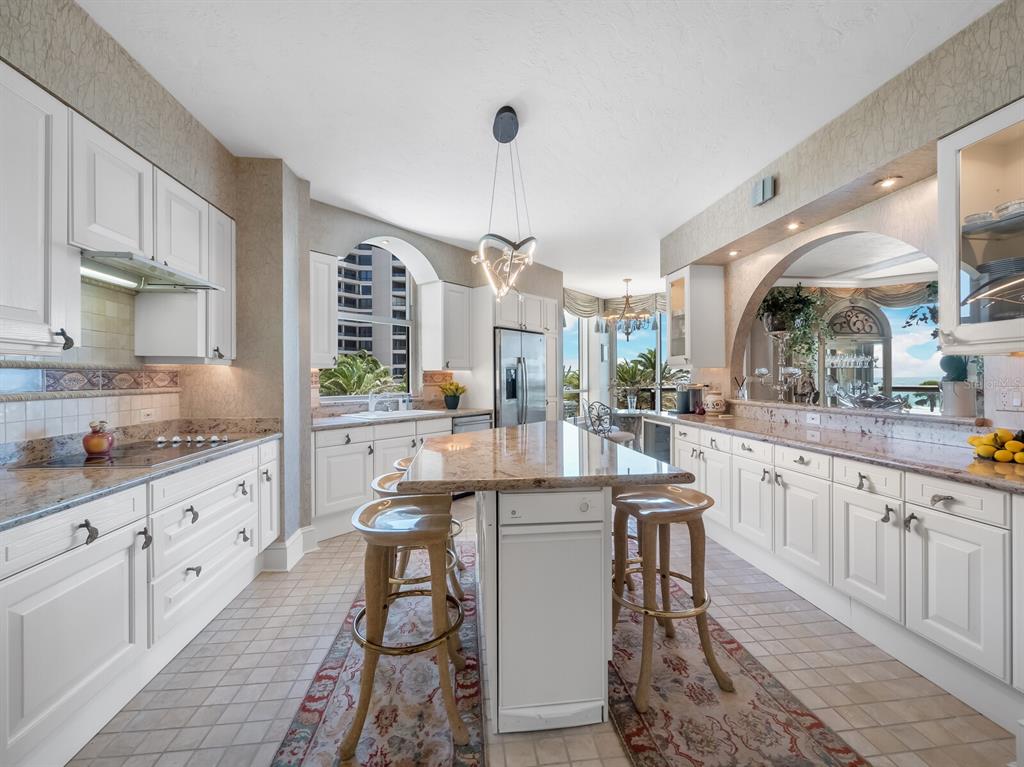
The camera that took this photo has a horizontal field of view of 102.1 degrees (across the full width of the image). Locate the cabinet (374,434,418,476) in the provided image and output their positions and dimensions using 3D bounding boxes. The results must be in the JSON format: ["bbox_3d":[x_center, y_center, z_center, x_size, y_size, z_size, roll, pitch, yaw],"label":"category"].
[{"bbox_3d":[-1.244,0.777,3.901,0.500,0.570,0.452,0,1,38],"label":"cabinet"}]

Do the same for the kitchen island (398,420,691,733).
[{"bbox_3d":[0.020,0.780,2.388,1.030,0.920,1.900,0,0,-7],"label":"kitchen island"}]

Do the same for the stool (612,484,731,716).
[{"bbox_3d":[0.647,0.879,1.813,0.448,0.727,0.448,0,0,-17],"label":"stool"}]

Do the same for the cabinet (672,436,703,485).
[{"bbox_3d":[1.764,0.797,3.619,0.500,0.555,0.395,0,0,-7],"label":"cabinet"}]

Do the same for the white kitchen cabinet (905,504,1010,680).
[{"bbox_3d":[1.996,0.806,1.678,0.500,0.550,0.355,0,0,-7],"label":"white kitchen cabinet"}]

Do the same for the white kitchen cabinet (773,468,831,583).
[{"bbox_3d":[1.936,0.804,2.460,0.500,0.553,0.420,0,0,-7],"label":"white kitchen cabinet"}]

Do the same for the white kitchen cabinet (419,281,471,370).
[{"bbox_3d":[-0.784,-0.655,5.007,0.350,1.015,0.460,0,1,40],"label":"white kitchen cabinet"}]

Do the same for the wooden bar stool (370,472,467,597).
[{"bbox_3d":[-0.484,0.873,2.135,0.448,0.730,0.448,0,0,-7],"label":"wooden bar stool"}]

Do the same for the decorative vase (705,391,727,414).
[{"bbox_3d":[2.231,0.220,4.537,0.242,0.269,0.242,0,0,-7],"label":"decorative vase"}]

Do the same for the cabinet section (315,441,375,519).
[{"bbox_3d":[-1.530,0.748,3.494,0.500,0.510,0.480,0,1,38],"label":"cabinet section"}]

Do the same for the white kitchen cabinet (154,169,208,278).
[{"bbox_3d":[-1.960,-0.850,2.231,0.360,0.458,0.430,0,0,-7],"label":"white kitchen cabinet"}]

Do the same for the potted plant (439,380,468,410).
[{"bbox_3d":[-0.687,0.139,4.780,0.320,0.350,0.310,0,0,-7],"label":"potted plant"}]

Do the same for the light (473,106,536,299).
[{"bbox_3d":[-0.050,-0.994,2.421,0.360,1.000,0.340,0,0,-7],"label":"light"}]

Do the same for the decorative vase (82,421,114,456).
[{"bbox_3d":[-2.114,0.283,2.116,0.110,0.165,0.110,0,0,-7],"label":"decorative vase"}]

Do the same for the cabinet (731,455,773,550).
[{"bbox_3d":[1.858,0.801,2.830,0.500,0.560,0.395,0,0,-7],"label":"cabinet"}]

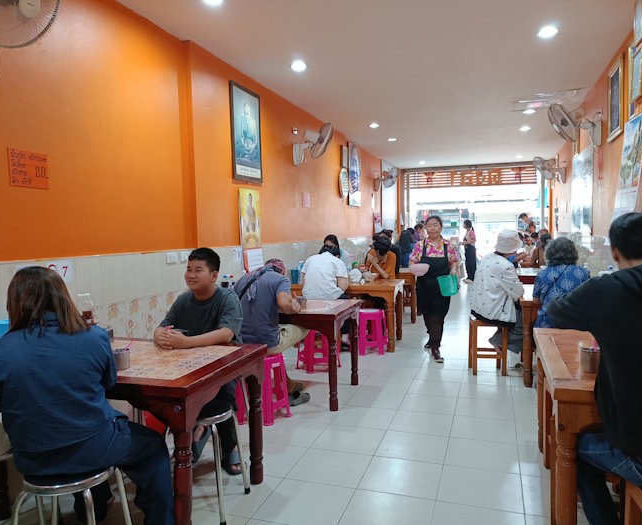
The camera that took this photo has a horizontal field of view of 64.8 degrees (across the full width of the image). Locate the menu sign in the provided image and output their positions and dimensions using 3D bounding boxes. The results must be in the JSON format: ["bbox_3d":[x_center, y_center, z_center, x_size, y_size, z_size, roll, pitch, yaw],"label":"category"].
[{"bbox_3d":[-1.555,-0.497,2.704,0.010,0.195,0.245,0,4,19],"label":"menu sign"}]

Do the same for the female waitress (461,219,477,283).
[{"bbox_3d":[3.713,-0.285,12.689,0.400,1.570,0.450,0,4,19],"label":"female waitress"}]

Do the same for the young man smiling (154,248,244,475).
[{"bbox_3d":[-0.677,0.549,3.054,0.500,1.270,0.700,0,4,19],"label":"young man smiling"}]

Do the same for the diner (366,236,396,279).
[{"bbox_3d":[0.774,0.307,6.639,0.450,1.270,0.680,0,4,19],"label":"diner"}]

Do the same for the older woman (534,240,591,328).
[{"bbox_3d":[1.917,0.441,4.054,0.470,1.260,0.700,0,4,19],"label":"older woman"}]

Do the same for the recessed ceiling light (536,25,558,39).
[{"bbox_3d":[1.812,-1.842,4.044,0.150,0.040,0.150,0,4,19],"label":"recessed ceiling light"}]

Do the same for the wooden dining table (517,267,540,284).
[{"bbox_3d":[3.092,0.490,7.002,0.780,0.720,1.250,0,4,19],"label":"wooden dining table"}]

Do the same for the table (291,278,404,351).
[{"bbox_3d":[0.368,0.609,6.195,1.200,0.735,0.800,0,4,19],"label":"table"}]

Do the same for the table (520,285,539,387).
[{"bbox_3d":[2.289,0.652,4.766,0.820,0.740,1.200,0,4,19],"label":"table"}]

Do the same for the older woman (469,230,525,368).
[{"bbox_3d":[1.679,0.365,4.724,0.620,1.300,0.460,-2,3,-8],"label":"older woman"}]

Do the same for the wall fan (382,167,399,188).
[{"bbox_3d":[1.396,-1.741,10.400,0.430,0.500,0.470,-1,3,9],"label":"wall fan"}]

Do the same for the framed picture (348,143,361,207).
[{"bbox_3d":[0.618,-1.531,8.902,0.040,1.050,0.750,0,4,19],"label":"framed picture"}]

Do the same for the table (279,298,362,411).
[{"bbox_3d":[-0.310,0.732,4.370,1.180,0.733,0.770,0,4,19],"label":"table"}]

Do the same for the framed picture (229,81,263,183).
[{"bbox_3d":[-0.711,-1.243,4.946,0.040,0.910,0.660,0,4,19],"label":"framed picture"}]

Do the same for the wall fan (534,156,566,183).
[{"bbox_3d":[4.057,-1.647,8.987,0.490,0.480,0.450,1,4,31],"label":"wall fan"}]

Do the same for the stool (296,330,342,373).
[{"bbox_3d":[-0.036,0.823,5.066,0.330,0.455,0.330,-3,4,-28],"label":"stool"}]

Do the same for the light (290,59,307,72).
[{"bbox_3d":[-0.213,-1.838,4.736,0.150,0.040,0.150,0,4,19],"label":"light"}]

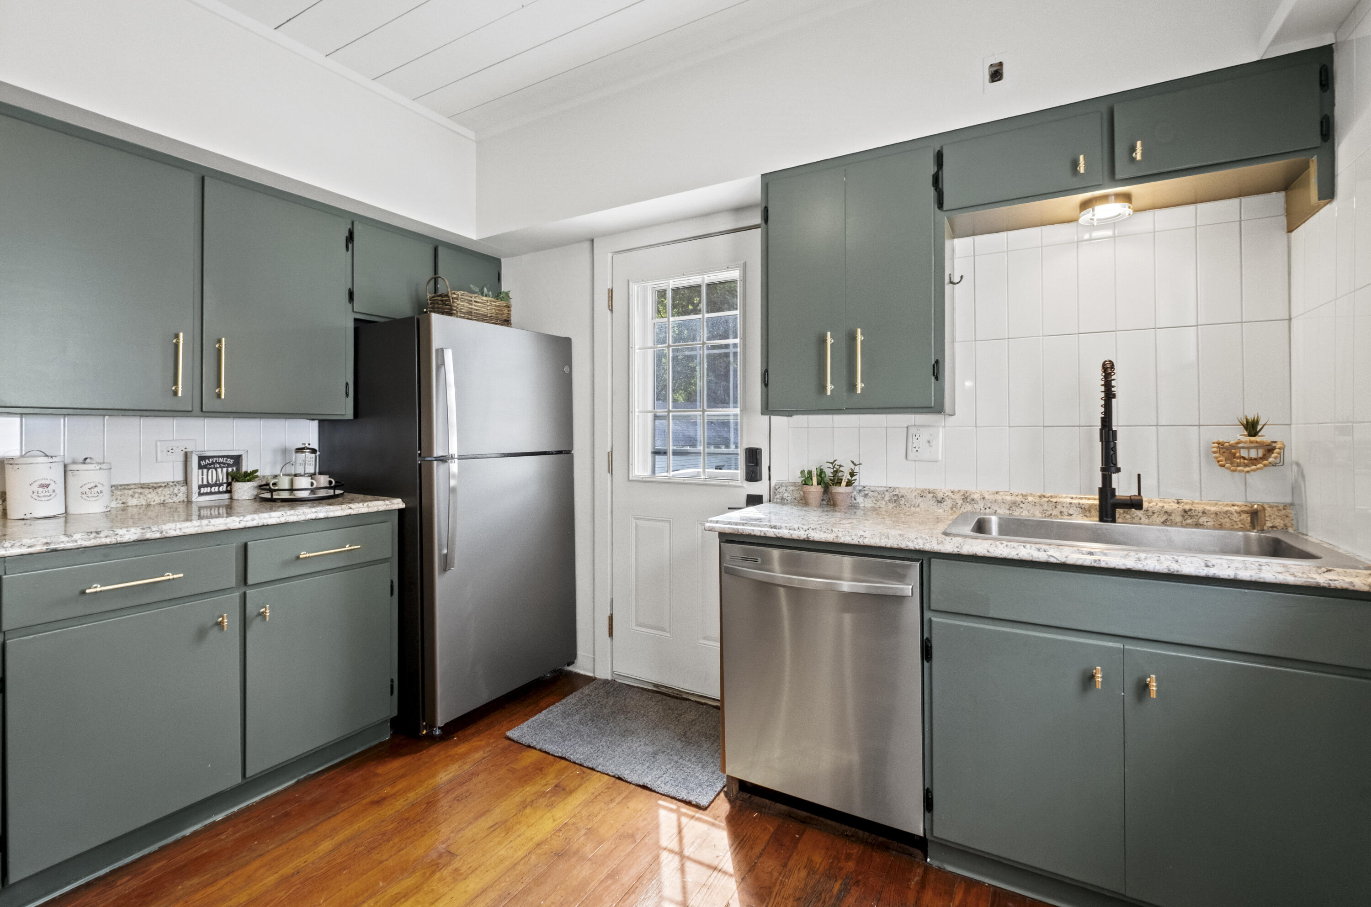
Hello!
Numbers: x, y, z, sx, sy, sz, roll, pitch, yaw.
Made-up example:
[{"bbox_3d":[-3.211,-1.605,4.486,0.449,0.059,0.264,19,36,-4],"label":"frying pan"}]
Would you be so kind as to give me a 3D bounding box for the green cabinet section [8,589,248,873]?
[{"bbox_3d":[-1.545,0.752,1.610,0.028,0.603,0.482,1,1,32],"label":"green cabinet section"}]

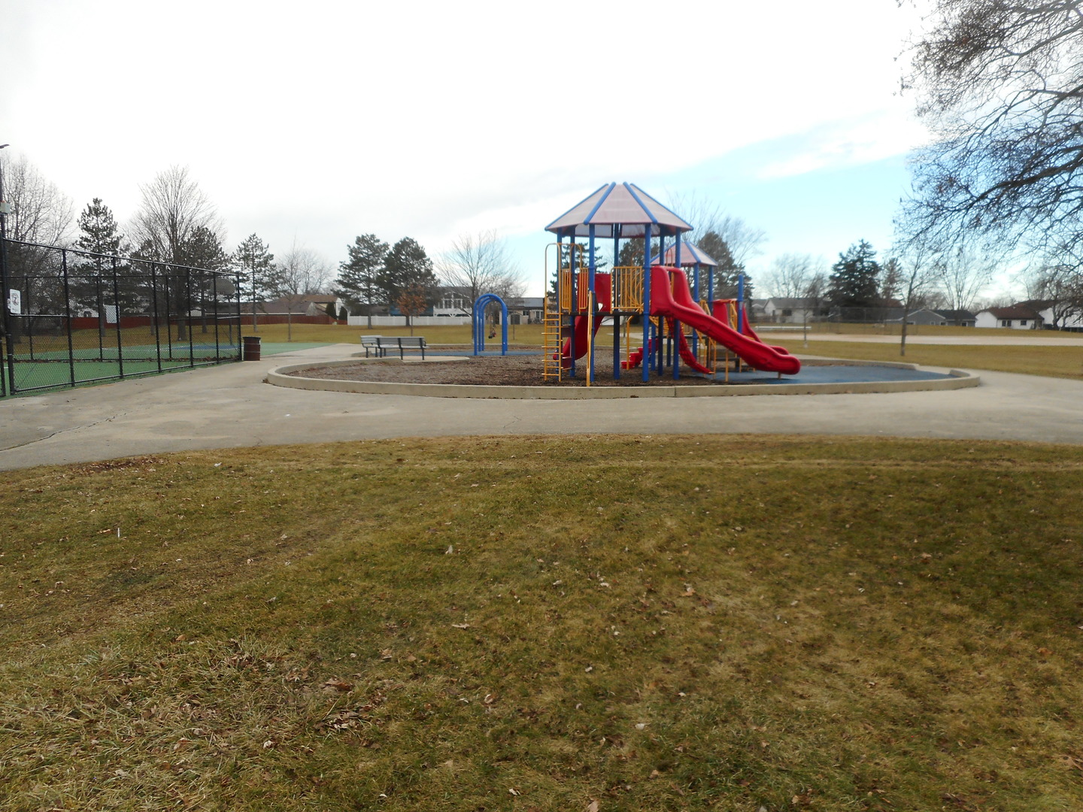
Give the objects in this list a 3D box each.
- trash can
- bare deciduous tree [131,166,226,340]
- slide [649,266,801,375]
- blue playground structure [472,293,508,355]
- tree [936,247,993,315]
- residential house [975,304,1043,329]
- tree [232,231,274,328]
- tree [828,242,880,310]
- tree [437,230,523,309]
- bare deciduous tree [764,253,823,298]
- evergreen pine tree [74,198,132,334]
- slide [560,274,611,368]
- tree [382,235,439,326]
[{"bbox_3d":[-10.431,-2.050,28.250,0.600,0.880,0.600,0,7,0],"label":"trash can"},{"bbox_3d":[-25.090,-10.544,54.000,6.200,12.000,6.200,0,6,0],"label":"bare deciduous tree"},{"bbox_3d":[4.229,-1.941,17.850,3.400,2.500,1.000,0,6,-3],"label":"slide"},{"bbox_3d":[-2.120,-3.566,33.663,1.250,2.420,6.800,0,7,-2],"label":"blue playground structure"},{"bbox_3d":[70.527,-19.759,130.000,9.000,14.000,9.000,0,6,0],"label":"tree"},{"bbox_3d":[88.768,-16.602,148.700,8.800,4.700,7.600,0,6,0],"label":"residential house"},{"bbox_3d":[-28.124,-12.105,77.125,4.560,9.650,4.560,0,7,0],"label":"tree"},{"bbox_3d":[55.775,-22.354,140.371,10.140,14.710,10.140,0,7,0],"label":"tree"},{"bbox_3d":[-3.784,-7.342,47.977,5.300,6.830,5.300,0,7,0],"label":"tree"},{"bbox_3d":[52.288,-24.483,163.277,12.490,14.220,12.490,0,7,0],"label":"bare deciduous tree"},{"bbox_3d":[-38.105,-12.101,68.000,5.100,11.800,5.100,0,6,0],"label":"evergreen pine tree"},{"bbox_3d":[1.050,-2.319,22.079,1.150,2.650,2.500,-3,7,-22],"label":"slide"},{"bbox_3d":[-20.621,-19.403,122.590,9.120,13.860,9.120,0,7,0],"label":"tree"}]

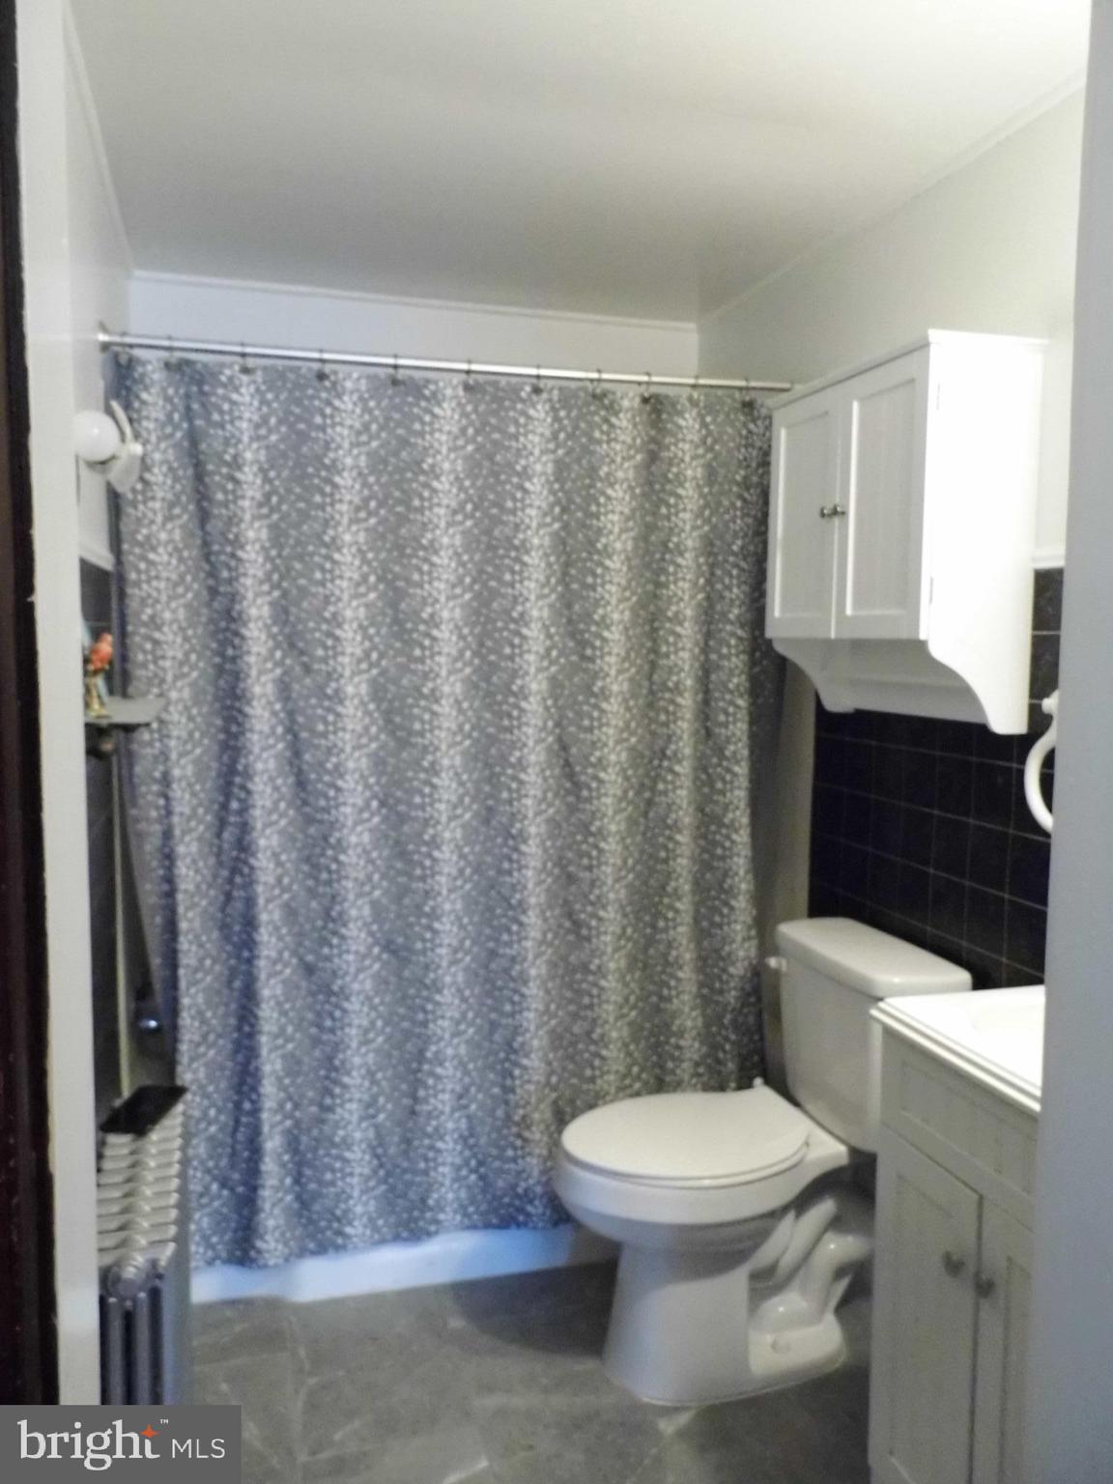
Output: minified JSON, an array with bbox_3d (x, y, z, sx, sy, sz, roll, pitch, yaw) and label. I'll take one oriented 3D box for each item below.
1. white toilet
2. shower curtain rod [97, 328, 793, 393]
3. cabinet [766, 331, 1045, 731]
[{"bbox_3d":[0.350,0.795,2.082,0.742,0.765,0.408,-2,6,-17],"label":"white toilet"},{"bbox_3d":[-0.162,-0.818,2.319,1.510,0.030,0.030,-2,6,-17],"label":"shower curtain rod"},{"bbox_3d":[0.618,-0.362,2.038,0.217,0.651,0.569,-2,6,-17],"label":"cabinet"}]

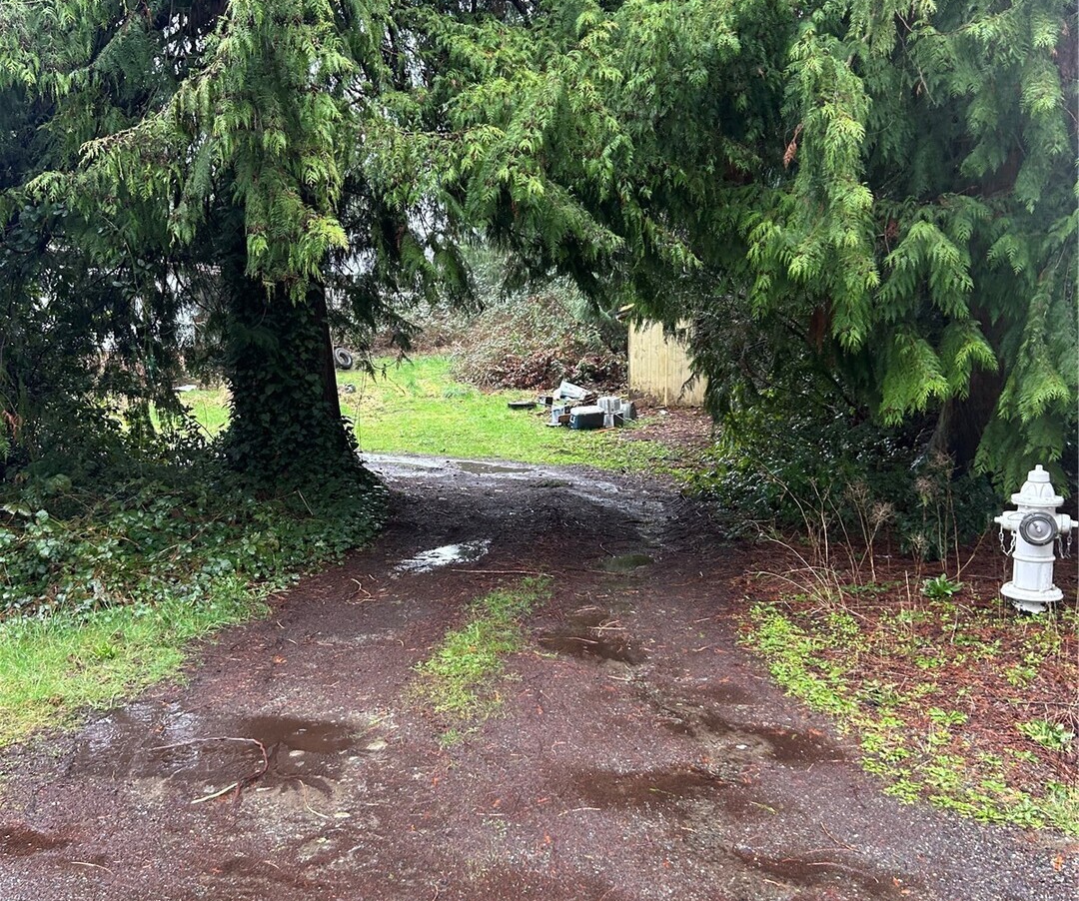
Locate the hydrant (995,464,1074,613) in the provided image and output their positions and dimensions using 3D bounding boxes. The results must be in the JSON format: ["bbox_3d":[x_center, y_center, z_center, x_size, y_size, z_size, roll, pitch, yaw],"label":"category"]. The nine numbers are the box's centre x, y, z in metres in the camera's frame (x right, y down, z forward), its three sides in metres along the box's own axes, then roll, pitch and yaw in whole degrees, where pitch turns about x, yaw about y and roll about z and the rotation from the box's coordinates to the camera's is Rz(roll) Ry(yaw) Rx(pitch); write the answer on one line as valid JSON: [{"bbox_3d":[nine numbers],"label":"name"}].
[{"bbox_3d":[2.673,0.480,5.821,0.410,0.785,0.390,2,6,18],"label":"hydrant"}]

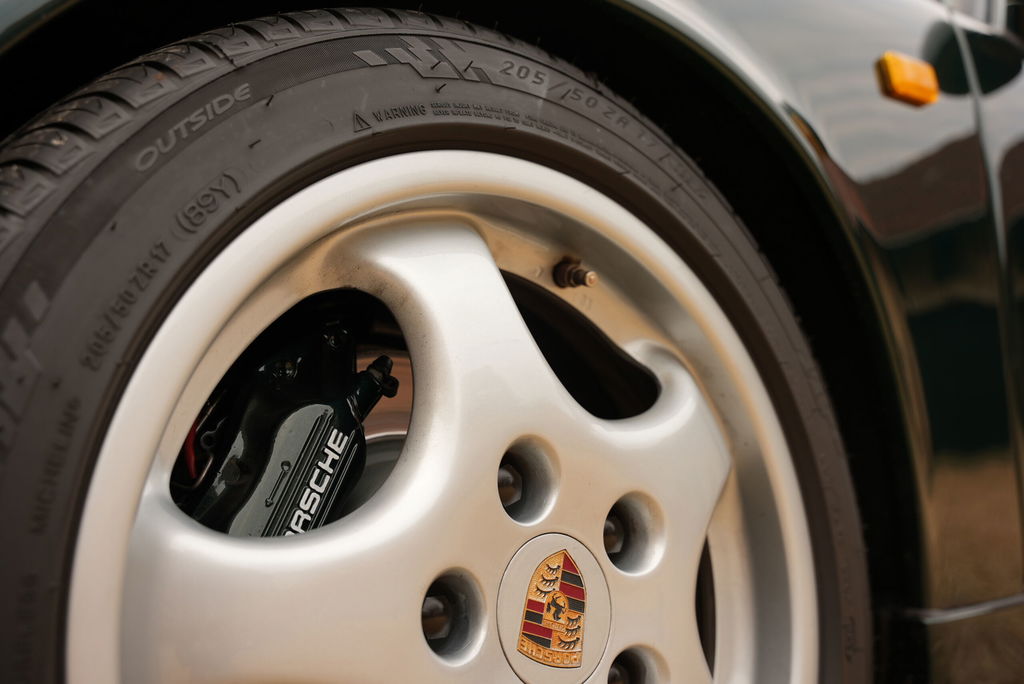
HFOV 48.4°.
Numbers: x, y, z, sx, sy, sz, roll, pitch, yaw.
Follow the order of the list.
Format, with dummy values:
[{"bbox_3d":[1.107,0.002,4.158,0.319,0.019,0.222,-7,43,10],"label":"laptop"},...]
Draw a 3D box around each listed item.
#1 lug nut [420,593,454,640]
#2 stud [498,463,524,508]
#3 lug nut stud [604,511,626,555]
[{"bbox_3d":[-0.041,0.125,0.521,0.022,0.022,0.025,3,-12,-42],"label":"lug nut"},{"bbox_3d":[-0.008,0.071,0.564,0.022,0.022,0.025,3,-12,-42],"label":"stud"},{"bbox_3d":[0.047,0.103,0.606,0.022,0.022,0.025,3,-12,-42],"label":"lug nut stud"}]

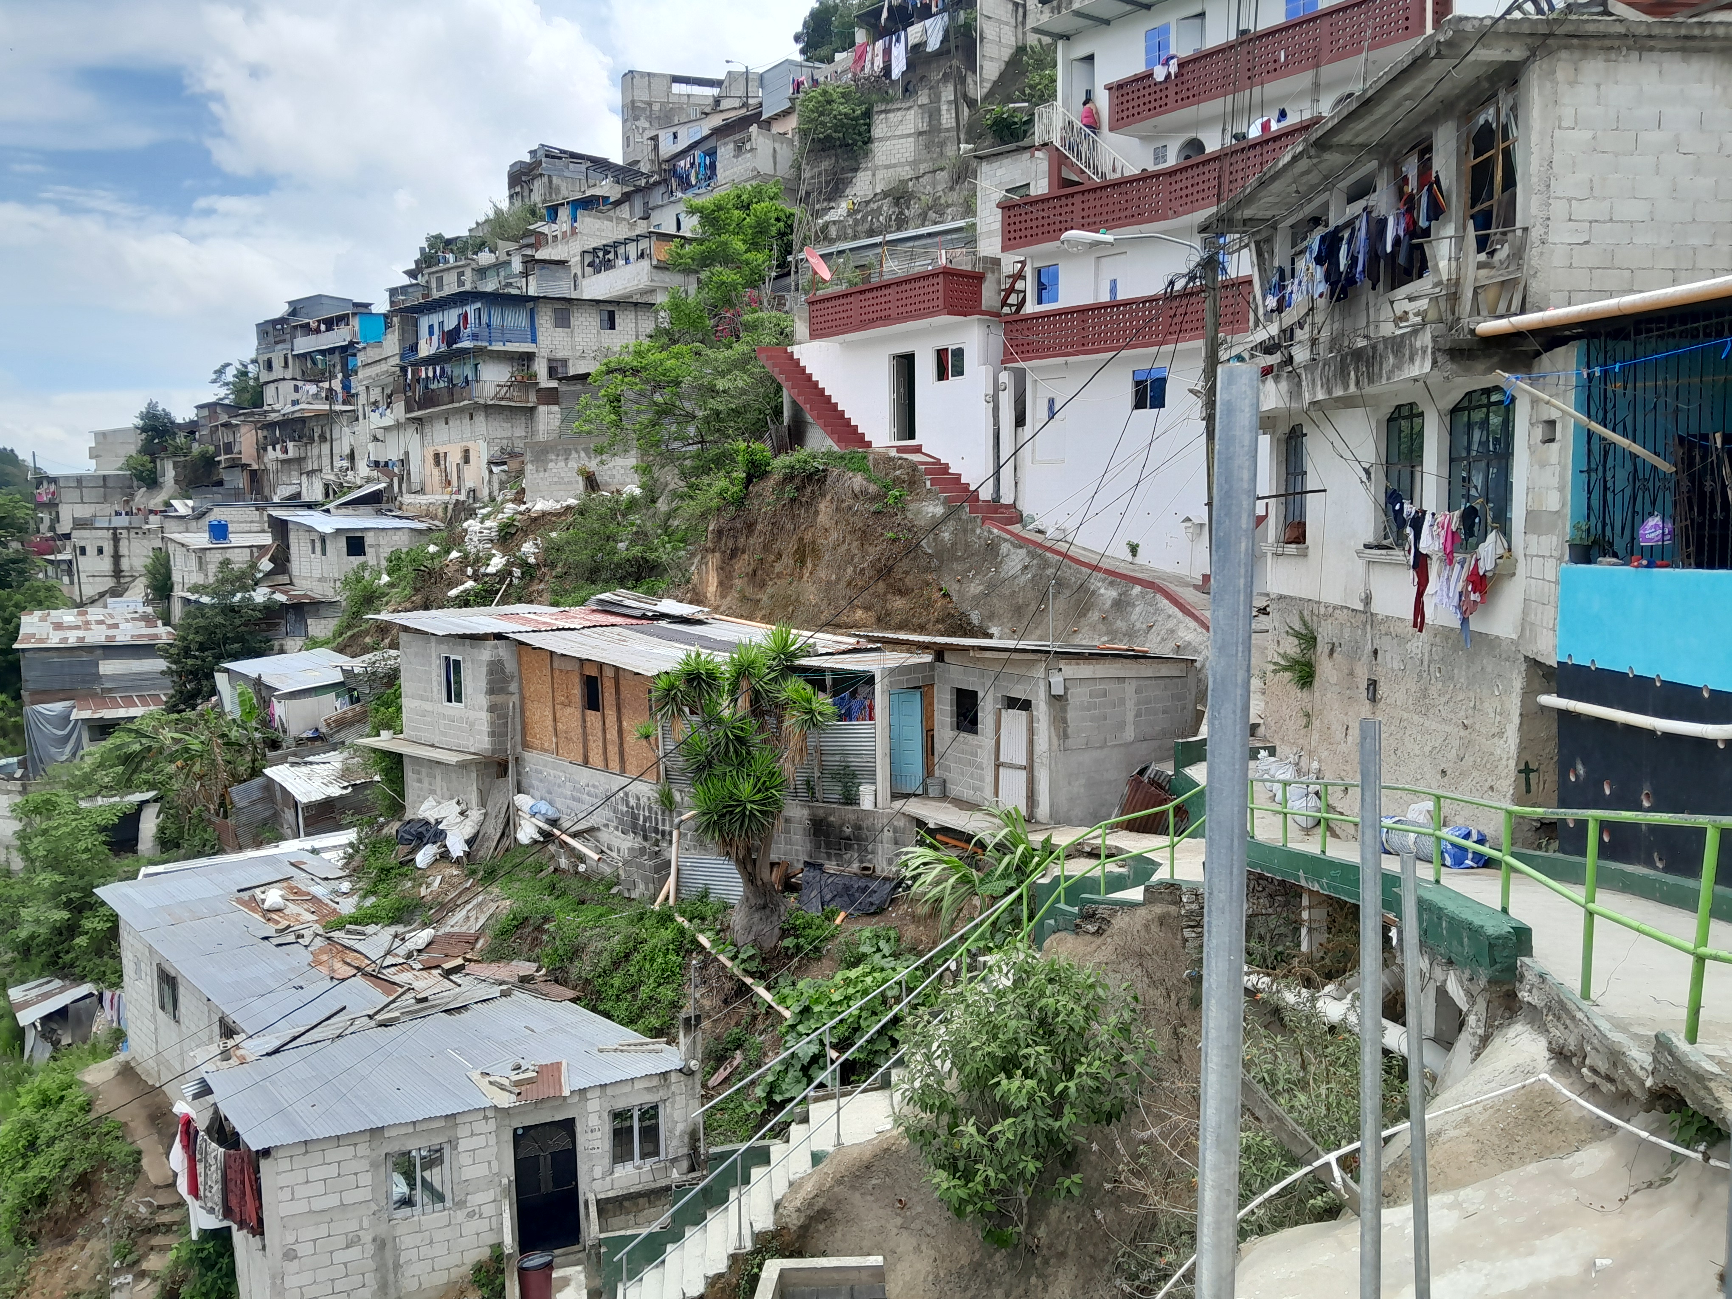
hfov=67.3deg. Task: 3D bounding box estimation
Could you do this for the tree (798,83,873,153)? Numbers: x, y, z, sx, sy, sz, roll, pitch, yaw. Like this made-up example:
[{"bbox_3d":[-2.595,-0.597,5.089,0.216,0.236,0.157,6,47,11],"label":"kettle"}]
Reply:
[{"bbox_3d":[-1.404,-24.496,60.000,3.500,3.400,3.300,-1,6,0],"label":"tree"}]

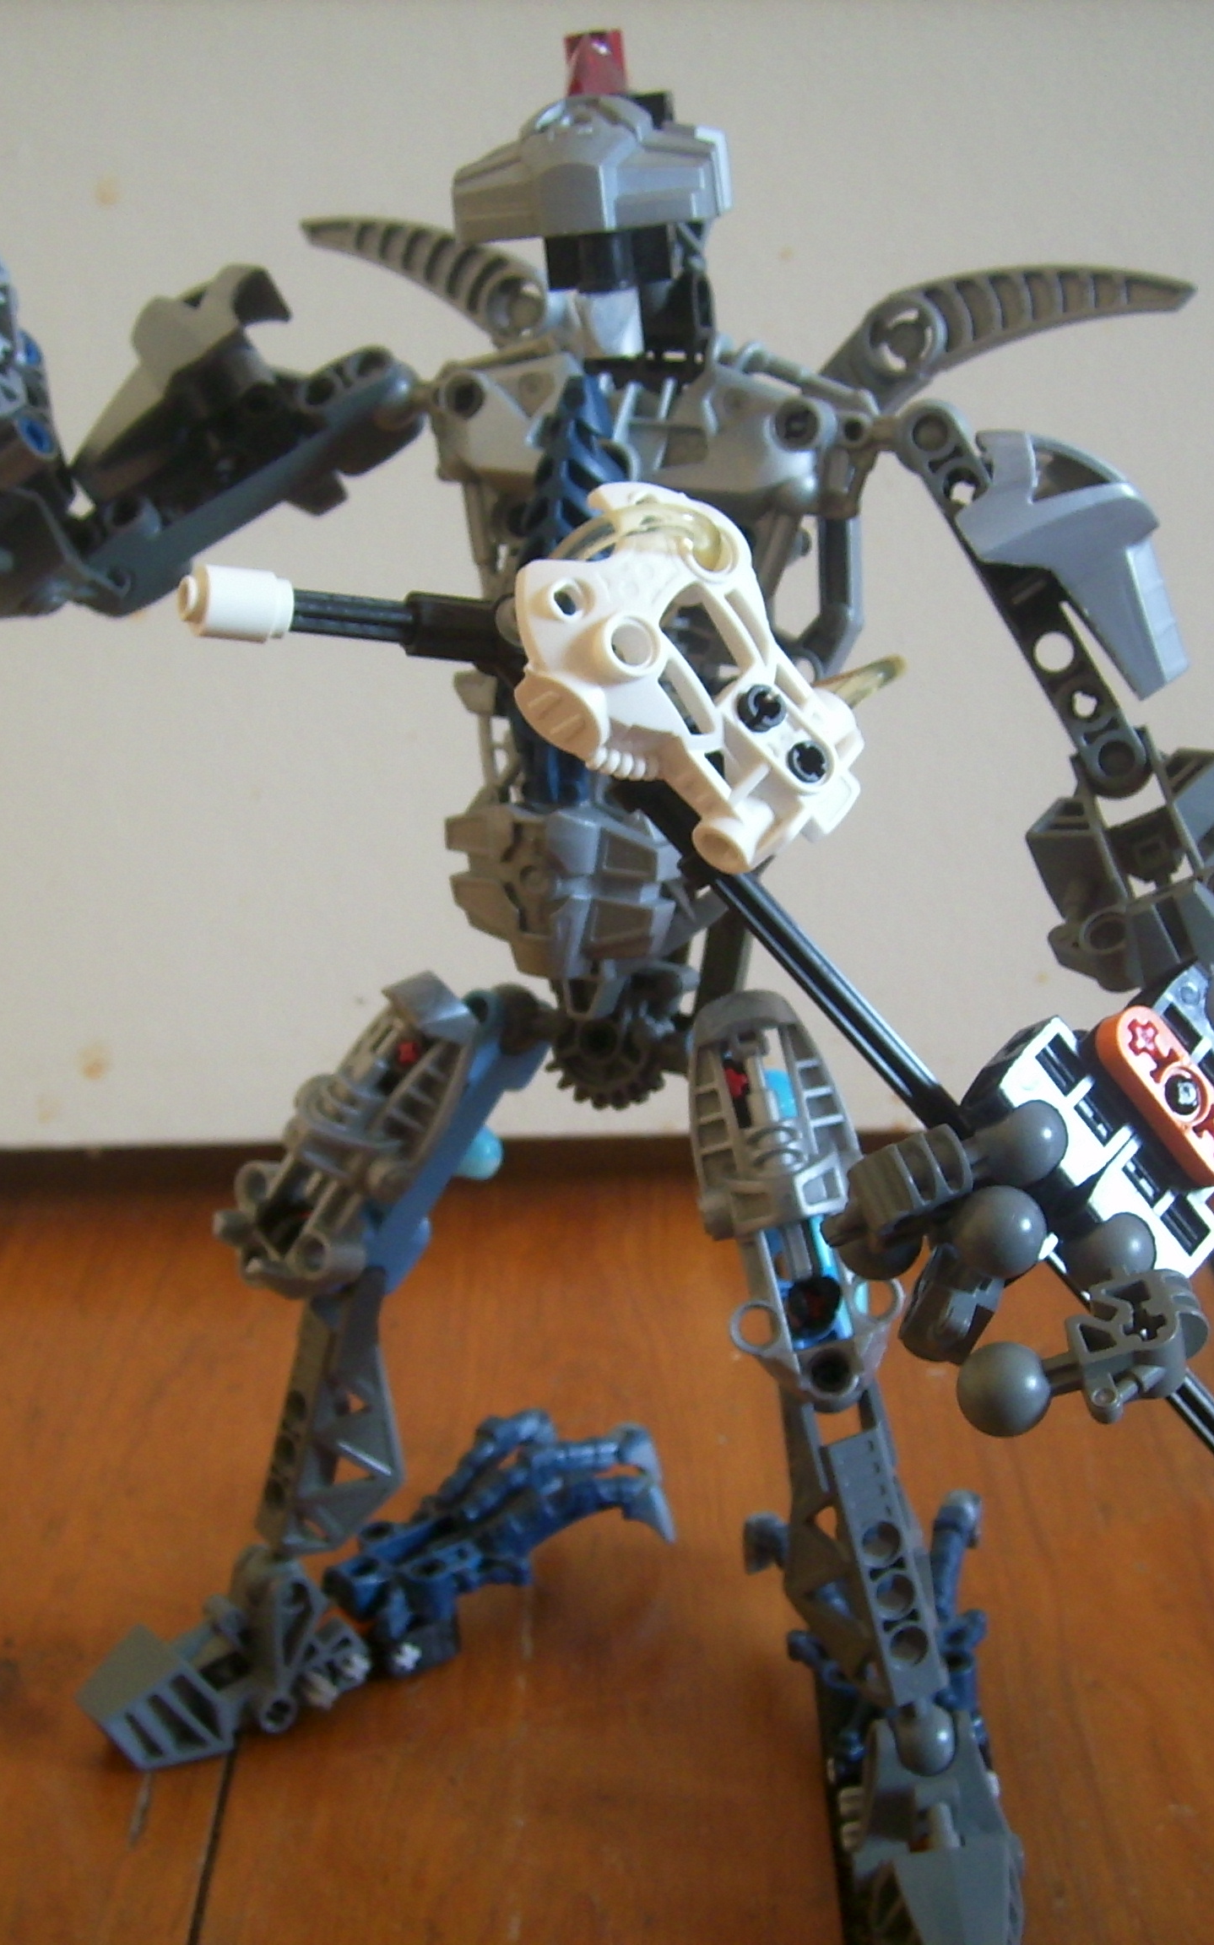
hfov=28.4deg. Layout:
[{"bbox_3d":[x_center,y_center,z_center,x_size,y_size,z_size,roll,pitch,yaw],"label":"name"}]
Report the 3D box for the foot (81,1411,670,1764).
[{"bbox_3d":[-0.038,0.103,0.411,0.105,0.032,0.033,-16,27,-32],"label":"foot"}]

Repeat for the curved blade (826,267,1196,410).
[{"bbox_3d":[0.052,-0.089,0.325,0.055,0.016,0.010,-15,15,25],"label":"curved blade"}]

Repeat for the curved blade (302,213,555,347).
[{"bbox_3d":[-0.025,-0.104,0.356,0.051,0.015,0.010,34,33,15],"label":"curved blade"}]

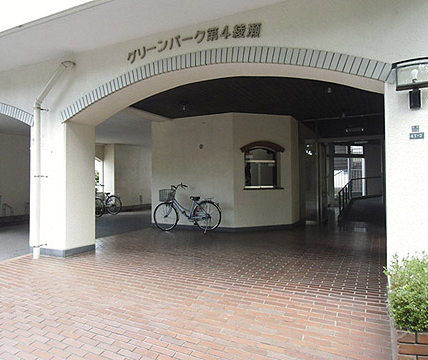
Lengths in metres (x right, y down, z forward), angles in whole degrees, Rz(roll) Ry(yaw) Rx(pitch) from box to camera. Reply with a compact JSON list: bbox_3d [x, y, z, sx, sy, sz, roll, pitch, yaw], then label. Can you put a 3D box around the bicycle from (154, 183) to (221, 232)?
[{"bbox_3d":[-0.627,0.656,7.683,1.760,1.110,0.560,-1,0,22],"label":"bicycle"}]

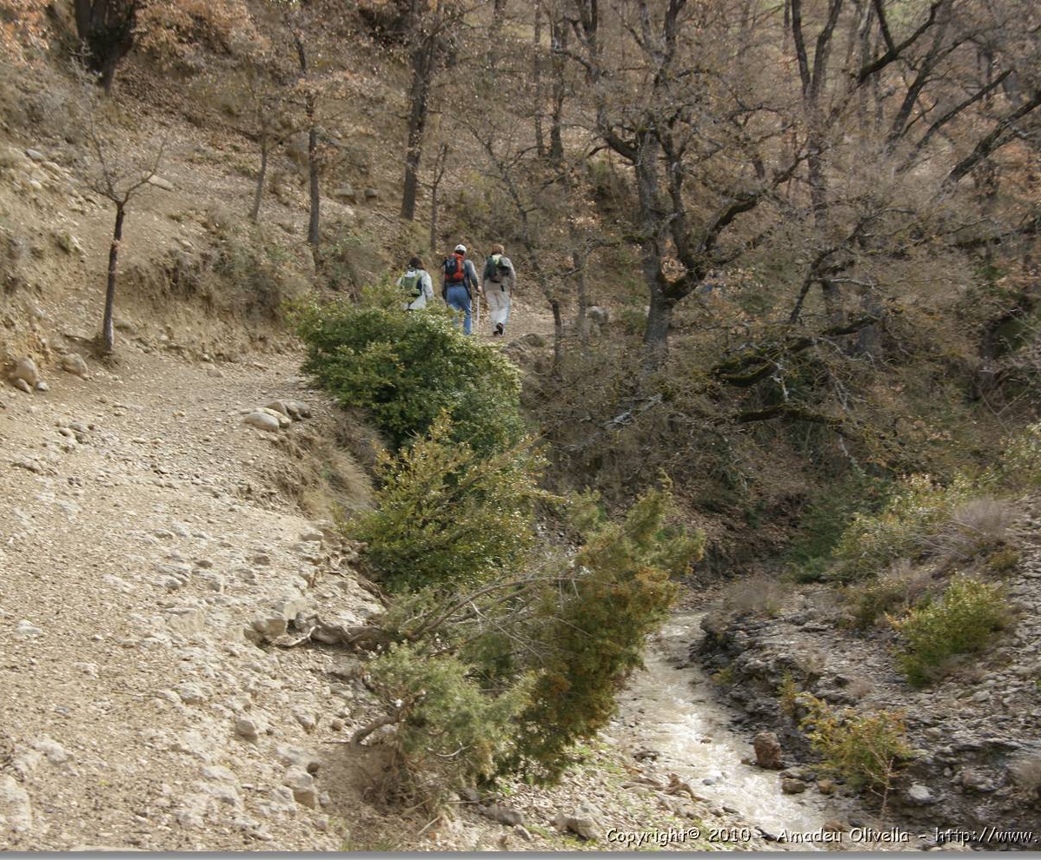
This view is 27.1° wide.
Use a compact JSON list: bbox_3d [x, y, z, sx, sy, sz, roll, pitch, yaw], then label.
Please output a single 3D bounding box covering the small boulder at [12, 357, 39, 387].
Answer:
[{"bbox_3d":[-6.760,-0.796,29.500,0.350,0.360,0.300,0,3,0],"label":"small boulder"}]

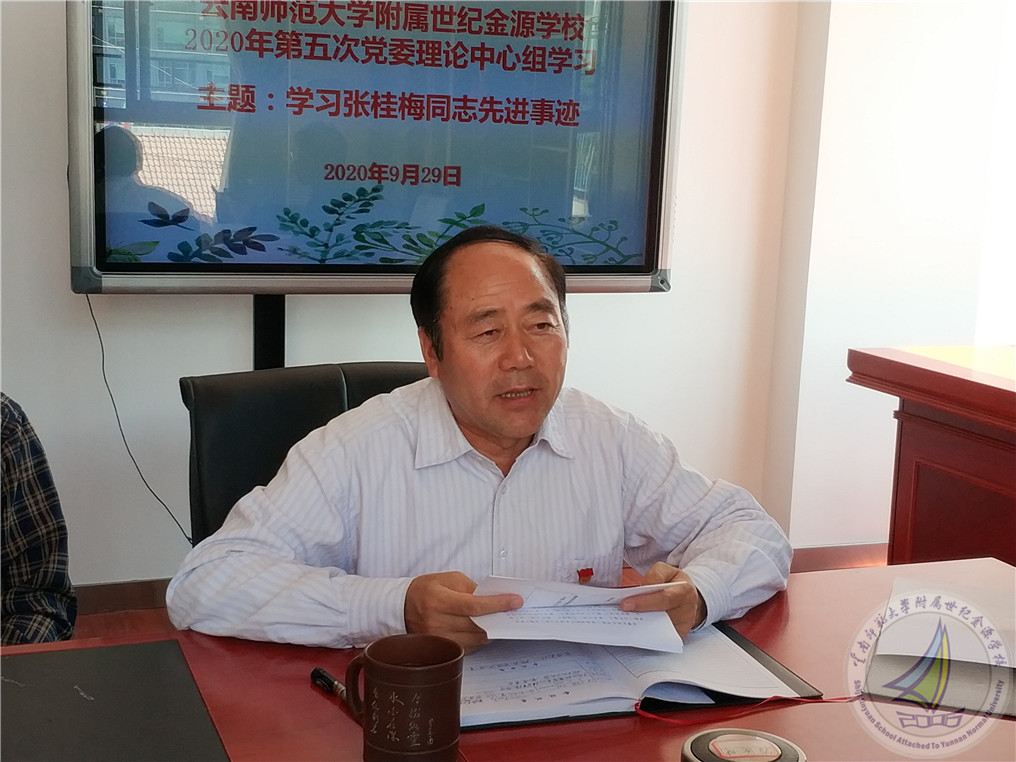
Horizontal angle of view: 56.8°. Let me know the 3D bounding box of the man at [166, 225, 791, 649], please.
[{"bbox_3d":[-0.028,0.409,1.143,0.720,1.200,0.680,-1,8,-14],"label":"man"}]

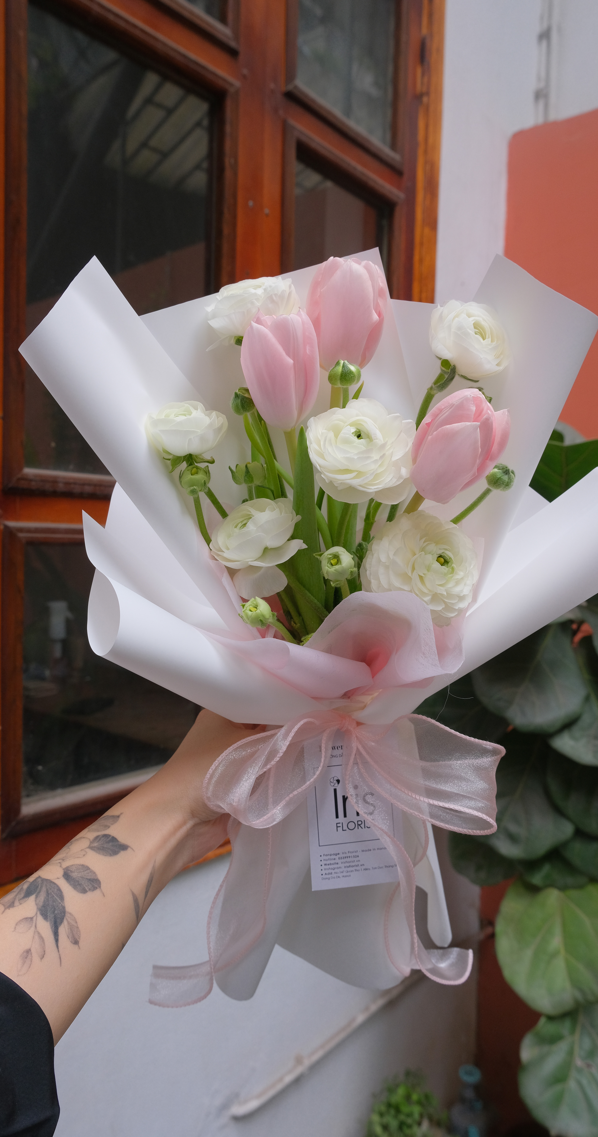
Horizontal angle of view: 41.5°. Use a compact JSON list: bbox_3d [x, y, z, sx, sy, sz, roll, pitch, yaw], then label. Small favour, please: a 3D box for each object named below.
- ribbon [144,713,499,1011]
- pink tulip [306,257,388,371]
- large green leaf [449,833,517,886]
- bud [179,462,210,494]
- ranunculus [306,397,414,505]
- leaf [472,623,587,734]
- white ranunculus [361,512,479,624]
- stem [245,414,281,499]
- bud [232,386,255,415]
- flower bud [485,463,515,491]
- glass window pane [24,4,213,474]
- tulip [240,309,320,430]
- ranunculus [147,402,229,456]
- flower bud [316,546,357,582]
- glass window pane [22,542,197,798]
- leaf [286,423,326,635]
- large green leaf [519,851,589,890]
[{"bbox_3d":[0.016,0.169,0.468,0.200,0.168,0.085,1,3,0],"label":"ribbon"},{"bbox_3d":[0.031,-0.162,0.505,0.052,0.074,0.052,3,-3,0],"label":"pink tulip"},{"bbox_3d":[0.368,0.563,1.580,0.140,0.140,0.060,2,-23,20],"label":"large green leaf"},{"bbox_3d":[-0.065,-0.057,0.495,0.020,0.020,0.020,0,35,0],"label":"bud"},{"bbox_3d":[0.036,-0.070,0.470,0.064,0.064,0.045,-1,-30,1],"label":"ranunculus"},{"bbox_3d":[0.350,0.160,1.200,0.175,0.215,0.060,20,-26,8],"label":"leaf"},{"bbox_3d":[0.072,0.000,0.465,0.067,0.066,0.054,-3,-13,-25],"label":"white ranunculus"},{"bbox_3d":[-0.023,-0.073,0.515,0.013,0.057,0.012,-19,0,0],"label":"stem"},{"bbox_3d":[-0.036,-0.108,0.510,0.017,0.019,0.017,-12,3,0],"label":"bud"},{"bbox_3d":[0.124,-0.056,0.485,0.018,0.018,0.018,36,18,0],"label":"flower bud"},{"bbox_3d":[-0.248,-0.427,1.130,0.015,0.589,0.307,4,4,42],"label":"glass window pane"},{"bbox_3d":[-0.011,-0.122,0.485,0.048,0.070,0.047,-3,-5,0],"label":"tulip"},{"bbox_3d":[-0.072,-0.089,0.505,0.052,0.035,0.052,-3,24,0],"label":"ranunculus"},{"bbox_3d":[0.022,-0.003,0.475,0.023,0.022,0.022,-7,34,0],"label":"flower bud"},{"bbox_3d":[-0.275,0.140,1.228,0.012,0.360,0.338,3,3,41],"label":"glass window pane"},{"bbox_3d":[0.004,-0.026,0.505,0.024,0.132,0.020,-3,3,0],"label":"leaf"},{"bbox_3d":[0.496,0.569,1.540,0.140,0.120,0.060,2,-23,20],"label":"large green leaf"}]

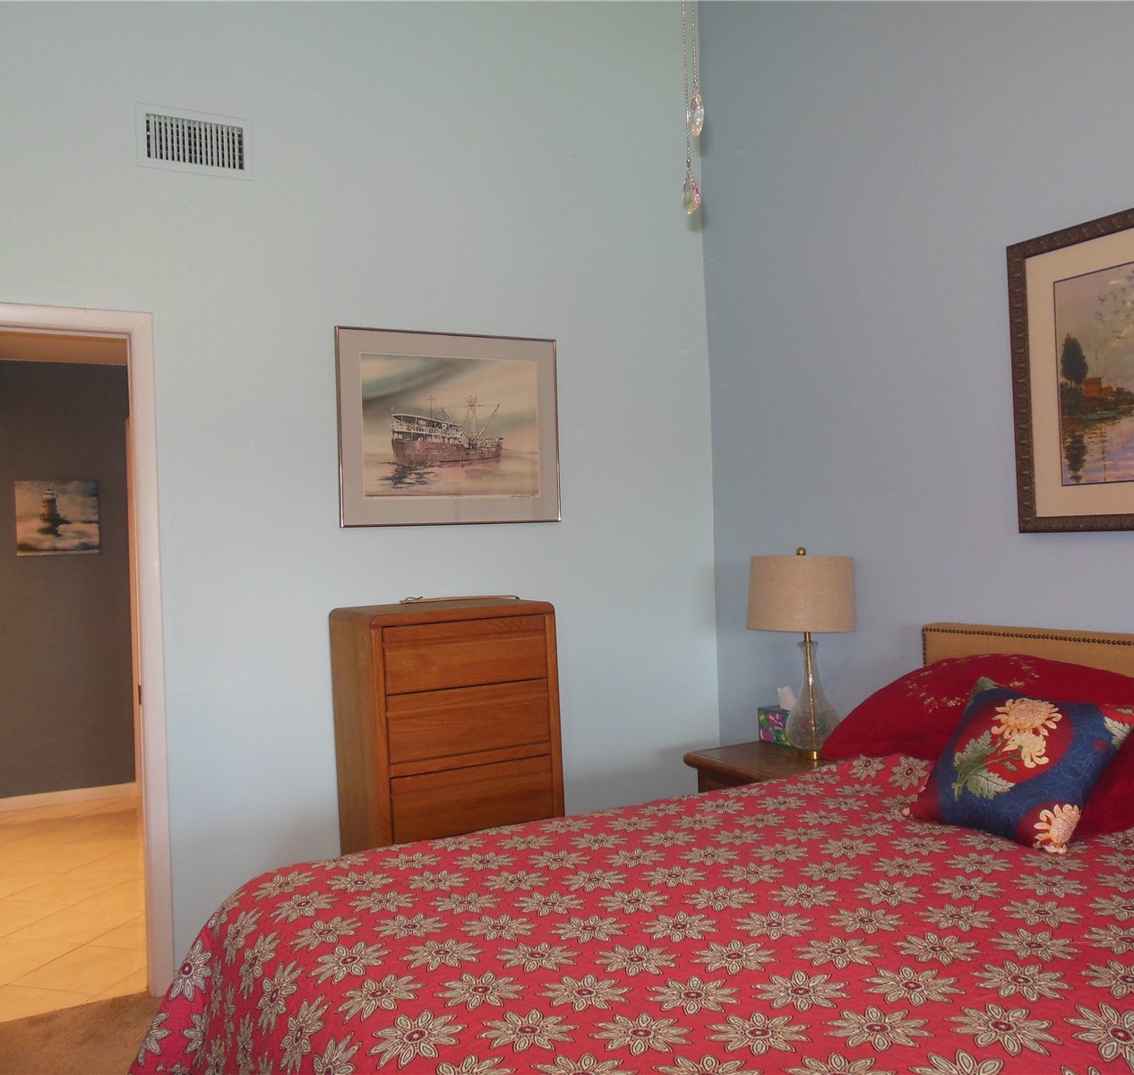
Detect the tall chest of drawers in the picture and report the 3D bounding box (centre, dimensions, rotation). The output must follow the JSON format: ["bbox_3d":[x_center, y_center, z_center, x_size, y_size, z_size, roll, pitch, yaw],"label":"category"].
[{"bbox_3d":[-0.393,0.807,3.414,0.618,1.161,0.446,-2,0,-28],"label":"tall chest of drawers"}]

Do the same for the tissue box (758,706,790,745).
[{"bbox_3d":[0.804,0.673,3.688,0.115,0.120,0.210,-2,0,-36],"label":"tissue box"}]

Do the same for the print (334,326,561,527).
[{"bbox_3d":[-0.406,-0.385,3.692,0.837,0.676,0.025,-2,0,-28],"label":"print"}]

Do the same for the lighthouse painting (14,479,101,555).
[{"bbox_3d":[-2.785,-0.107,5.672,0.408,0.397,0.030,-2,0,-28],"label":"lighthouse painting"}]

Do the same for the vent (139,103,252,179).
[{"bbox_3d":[-1.183,-1.258,3.302,0.352,0.200,0.020,-2,0,-28],"label":"vent"}]

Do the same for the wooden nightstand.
[{"bbox_3d":[0.772,1.042,3.420,0.475,0.615,0.580,-2,0,-28],"label":"wooden nightstand"}]

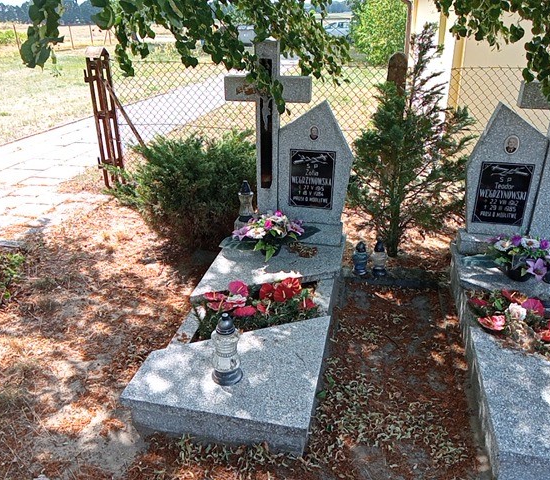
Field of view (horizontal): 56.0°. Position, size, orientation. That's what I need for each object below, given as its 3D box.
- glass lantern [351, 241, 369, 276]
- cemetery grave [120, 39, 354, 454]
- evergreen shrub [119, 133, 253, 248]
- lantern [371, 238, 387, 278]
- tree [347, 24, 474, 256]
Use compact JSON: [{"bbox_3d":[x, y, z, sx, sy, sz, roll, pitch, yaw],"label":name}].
[{"bbox_3d":[0.571,0.115,3.401,0.102,0.238,0.102,6,26,11],"label":"glass lantern"},{"bbox_3d":[-0.077,-0.201,2.704,0.839,1.440,1.910,6,26,11],"label":"cemetery grave"},{"bbox_3d":[-0.653,-0.416,3.887,1.080,0.860,1.000,6,26,11],"label":"evergreen shrub"},{"bbox_3d":[0.695,0.106,3.375,0.102,0.277,0.102,6,26,11],"label":"lantern"},{"bbox_3d":[0.873,-0.589,3.404,0.780,1.540,0.740,6,26,11],"label":"tree"}]

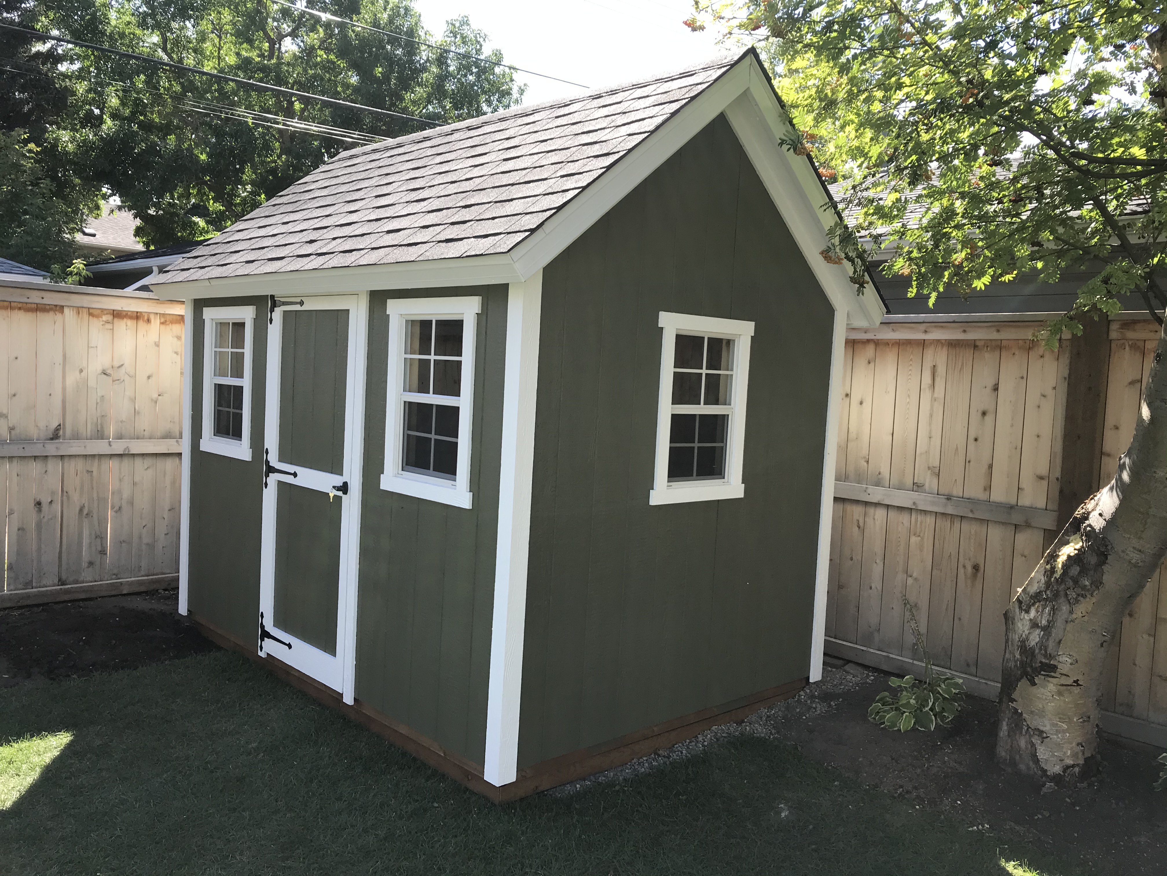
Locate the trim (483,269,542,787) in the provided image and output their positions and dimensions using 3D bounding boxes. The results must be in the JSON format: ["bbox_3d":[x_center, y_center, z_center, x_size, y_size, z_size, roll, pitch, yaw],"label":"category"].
[{"bbox_3d":[-0.263,0.337,3.518,0.090,1.925,0.083,0,5,-44],"label":"trim"}]

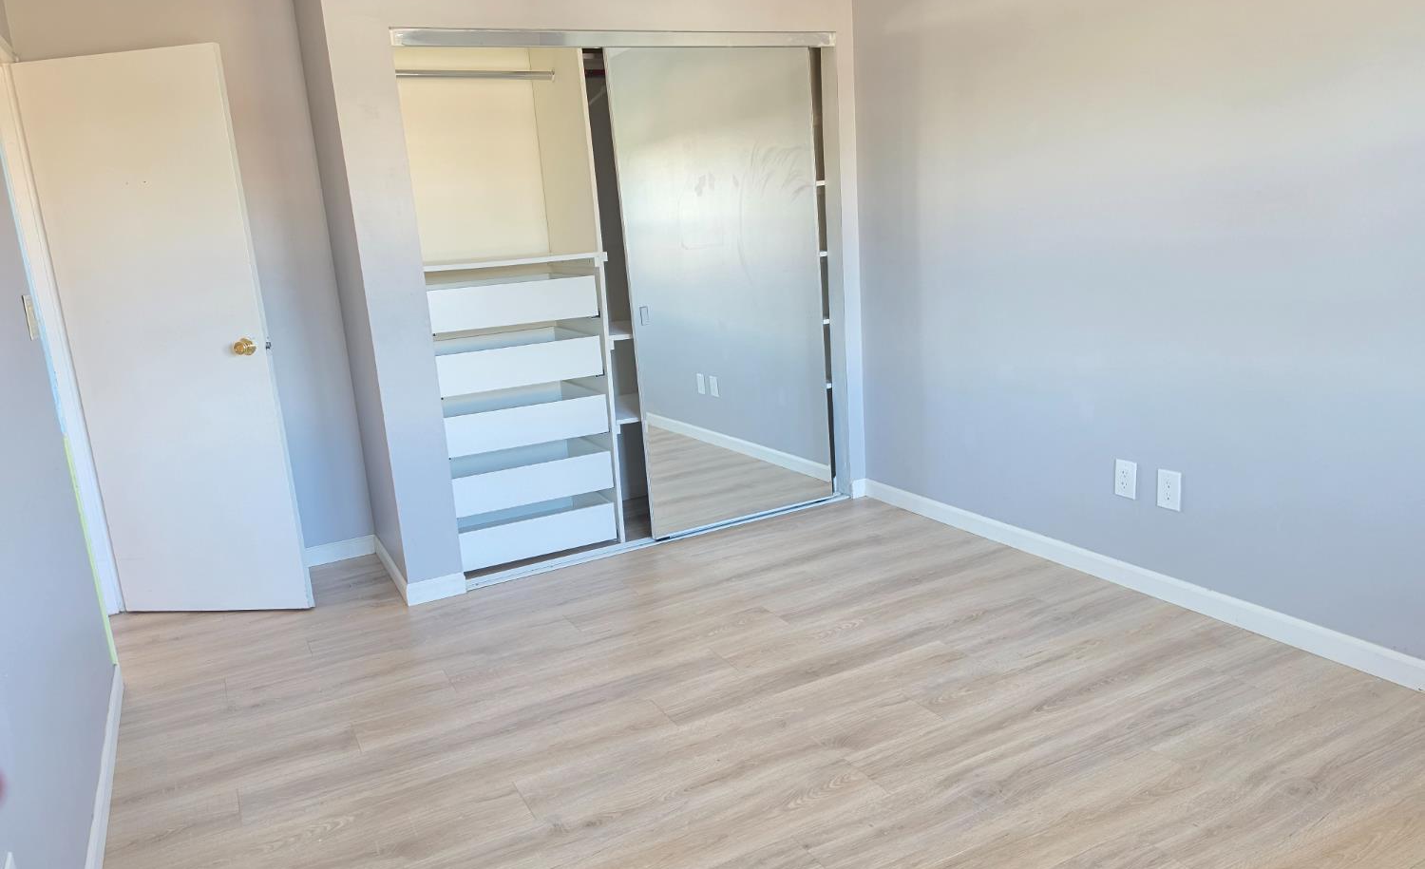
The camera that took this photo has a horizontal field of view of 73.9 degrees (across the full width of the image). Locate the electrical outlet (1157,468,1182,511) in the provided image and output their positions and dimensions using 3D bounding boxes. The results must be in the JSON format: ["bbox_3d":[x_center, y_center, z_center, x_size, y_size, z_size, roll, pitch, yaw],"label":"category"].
[{"bbox_3d":[1.442,0.178,2.997,0.010,0.124,0.080,-11,14,-26],"label":"electrical outlet"}]

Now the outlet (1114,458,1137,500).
[{"bbox_3d":[1.366,0.149,3.138,0.010,0.124,0.080,-11,14,-26],"label":"outlet"}]

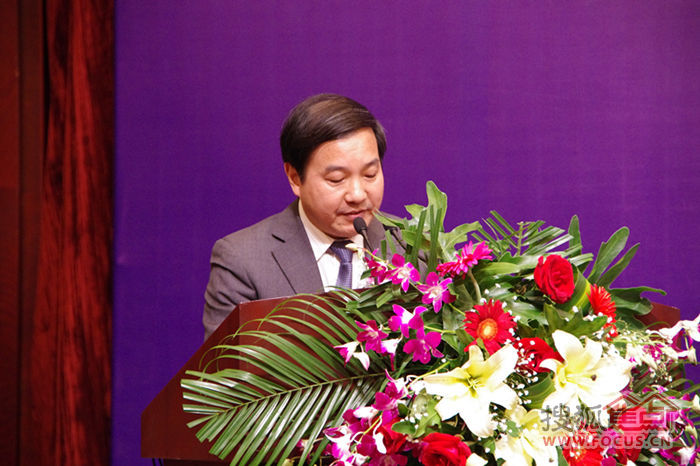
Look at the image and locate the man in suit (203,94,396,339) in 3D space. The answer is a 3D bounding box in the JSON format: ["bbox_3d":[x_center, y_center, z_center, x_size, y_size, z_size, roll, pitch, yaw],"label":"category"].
[{"bbox_3d":[-0.052,0.584,4.434,0.500,1.650,0.360,1,-4,-25],"label":"man in suit"}]

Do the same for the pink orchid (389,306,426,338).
[{"bbox_3d":[0.087,0.135,3.900,0.056,0.052,0.035,0,-3,-8],"label":"pink orchid"}]

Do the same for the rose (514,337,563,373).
[{"bbox_3d":[0.284,0.186,3.860,0.070,0.062,0.056,0,-3,0],"label":"rose"}]

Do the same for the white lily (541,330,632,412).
[{"bbox_3d":[0.353,0.207,3.830,0.120,0.120,0.085,2,-4,-30],"label":"white lily"}]

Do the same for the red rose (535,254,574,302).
[{"bbox_3d":[0.315,0.070,3.950,0.062,0.073,0.060,1,-4,-25],"label":"red rose"}]

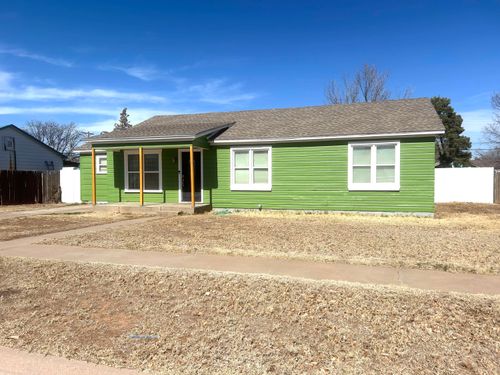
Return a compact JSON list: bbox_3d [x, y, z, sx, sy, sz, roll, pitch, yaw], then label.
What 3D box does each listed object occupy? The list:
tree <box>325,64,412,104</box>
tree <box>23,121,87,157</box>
[{"bbox_3d":[10.762,-5.396,34.150,9.000,11.486,9.000,0,2,20],"label":"tree"},{"bbox_3d":[-22.365,-3.688,43.104,8.000,7.972,8.000,0,2,20],"label":"tree"}]

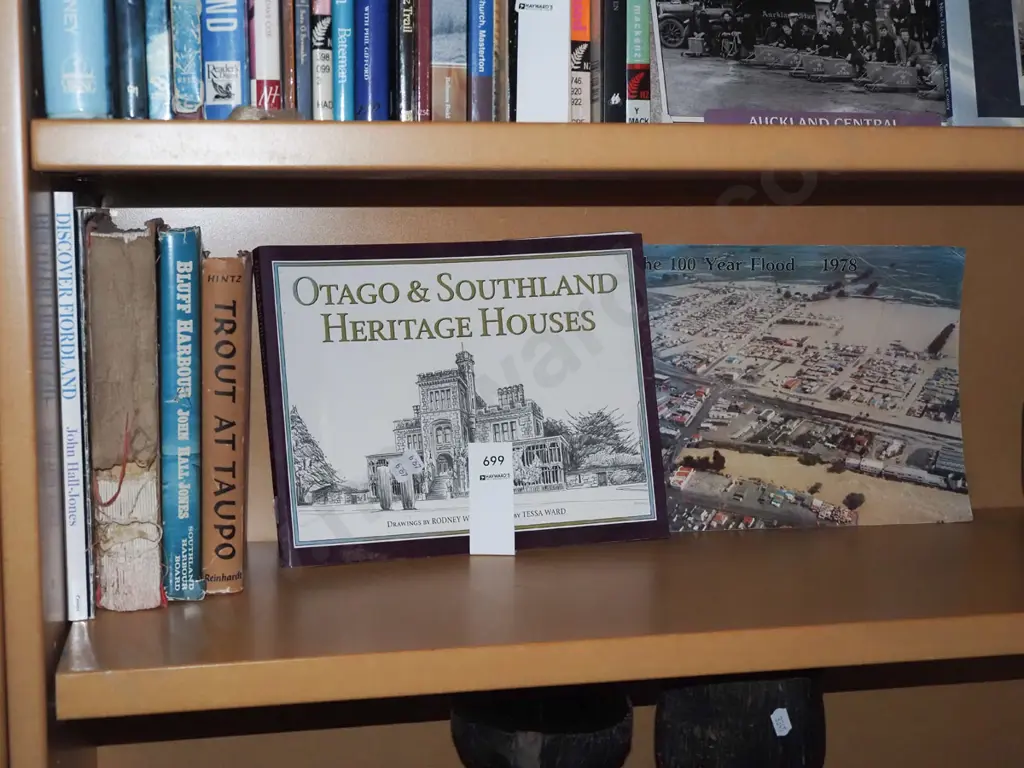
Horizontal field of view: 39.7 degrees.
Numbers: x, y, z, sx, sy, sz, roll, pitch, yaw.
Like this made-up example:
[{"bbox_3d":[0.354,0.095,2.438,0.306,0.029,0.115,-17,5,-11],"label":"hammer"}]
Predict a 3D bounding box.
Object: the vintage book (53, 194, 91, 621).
[{"bbox_3d":[-0.292,0.005,0.978,0.012,0.269,0.195,-1,7,-11],"label":"vintage book"}]

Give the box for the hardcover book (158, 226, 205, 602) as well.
[{"bbox_3d":[-0.231,0.012,1.010,0.025,0.245,0.163,0,7,-11],"label":"hardcover book"}]

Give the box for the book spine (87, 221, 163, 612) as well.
[{"bbox_3d":[-0.262,0.013,0.992,0.042,0.250,0.172,-1,7,-11],"label":"book spine"}]

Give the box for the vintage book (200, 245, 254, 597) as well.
[{"bbox_3d":[-0.205,0.020,1.019,0.029,0.228,0.146,0,7,-11],"label":"vintage book"}]

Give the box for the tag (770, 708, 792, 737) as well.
[{"bbox_3d":[0.189,0.238,0.997,0.013,0.021,0.001,-23,12,-17],"label":"tag"}]

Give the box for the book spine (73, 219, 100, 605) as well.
[{"bbox_3d":[-0.283,0.009,0.981,0.006,0.259,0.190,-1,7,-11],"label":"book spine"}]

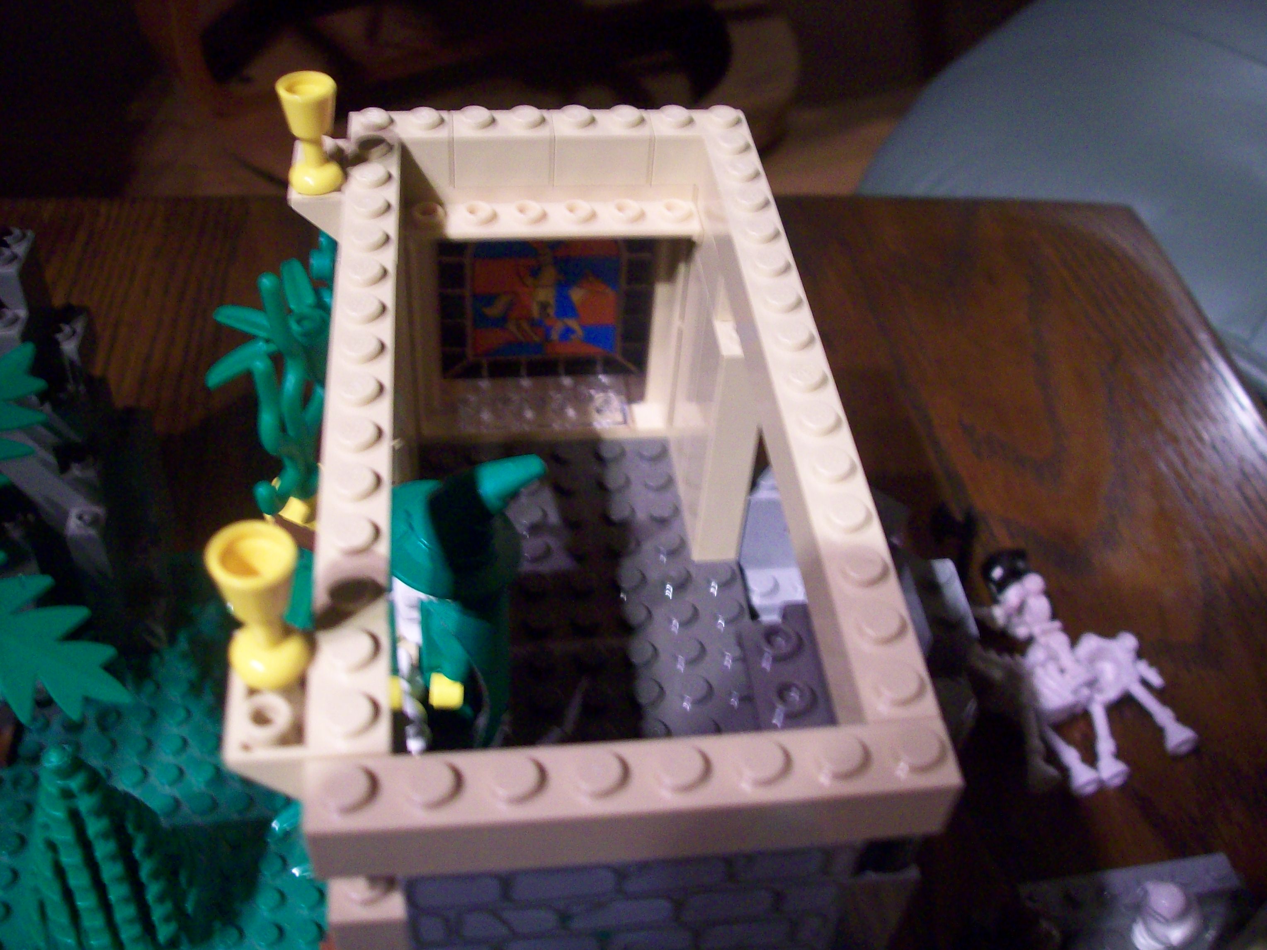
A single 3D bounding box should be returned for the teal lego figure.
[{"bbox_3d":[-0.026,0.018,0.195,0.023,0.050,0.022,-31,55,-30],"label":"teal lego figure"}]

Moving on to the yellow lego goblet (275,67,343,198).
[{"bbox_3d":[-0.046,-0.049,0.191,0.008,0.016,0.008,-2,46,-7],"label":"yellow lego goblet"}]

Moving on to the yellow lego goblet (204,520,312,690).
[{"bbox_3d":[-0.036,0.013,0.130,0.008,0.016,0.008,-2,46,-7],"label":"yellow lego goblet"}]

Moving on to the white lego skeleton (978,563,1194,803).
[{"bbox_3d":[0.106,0.048,0.313,0.039,0.018,0.053,-10,59,-14],"label":"white lego skeleton"}]

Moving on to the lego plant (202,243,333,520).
[{"bbox_3d":[-0.060,-0.016,0.233,0.028,0.056,0.026,-2,46,-7],"label":"lego plant"}]

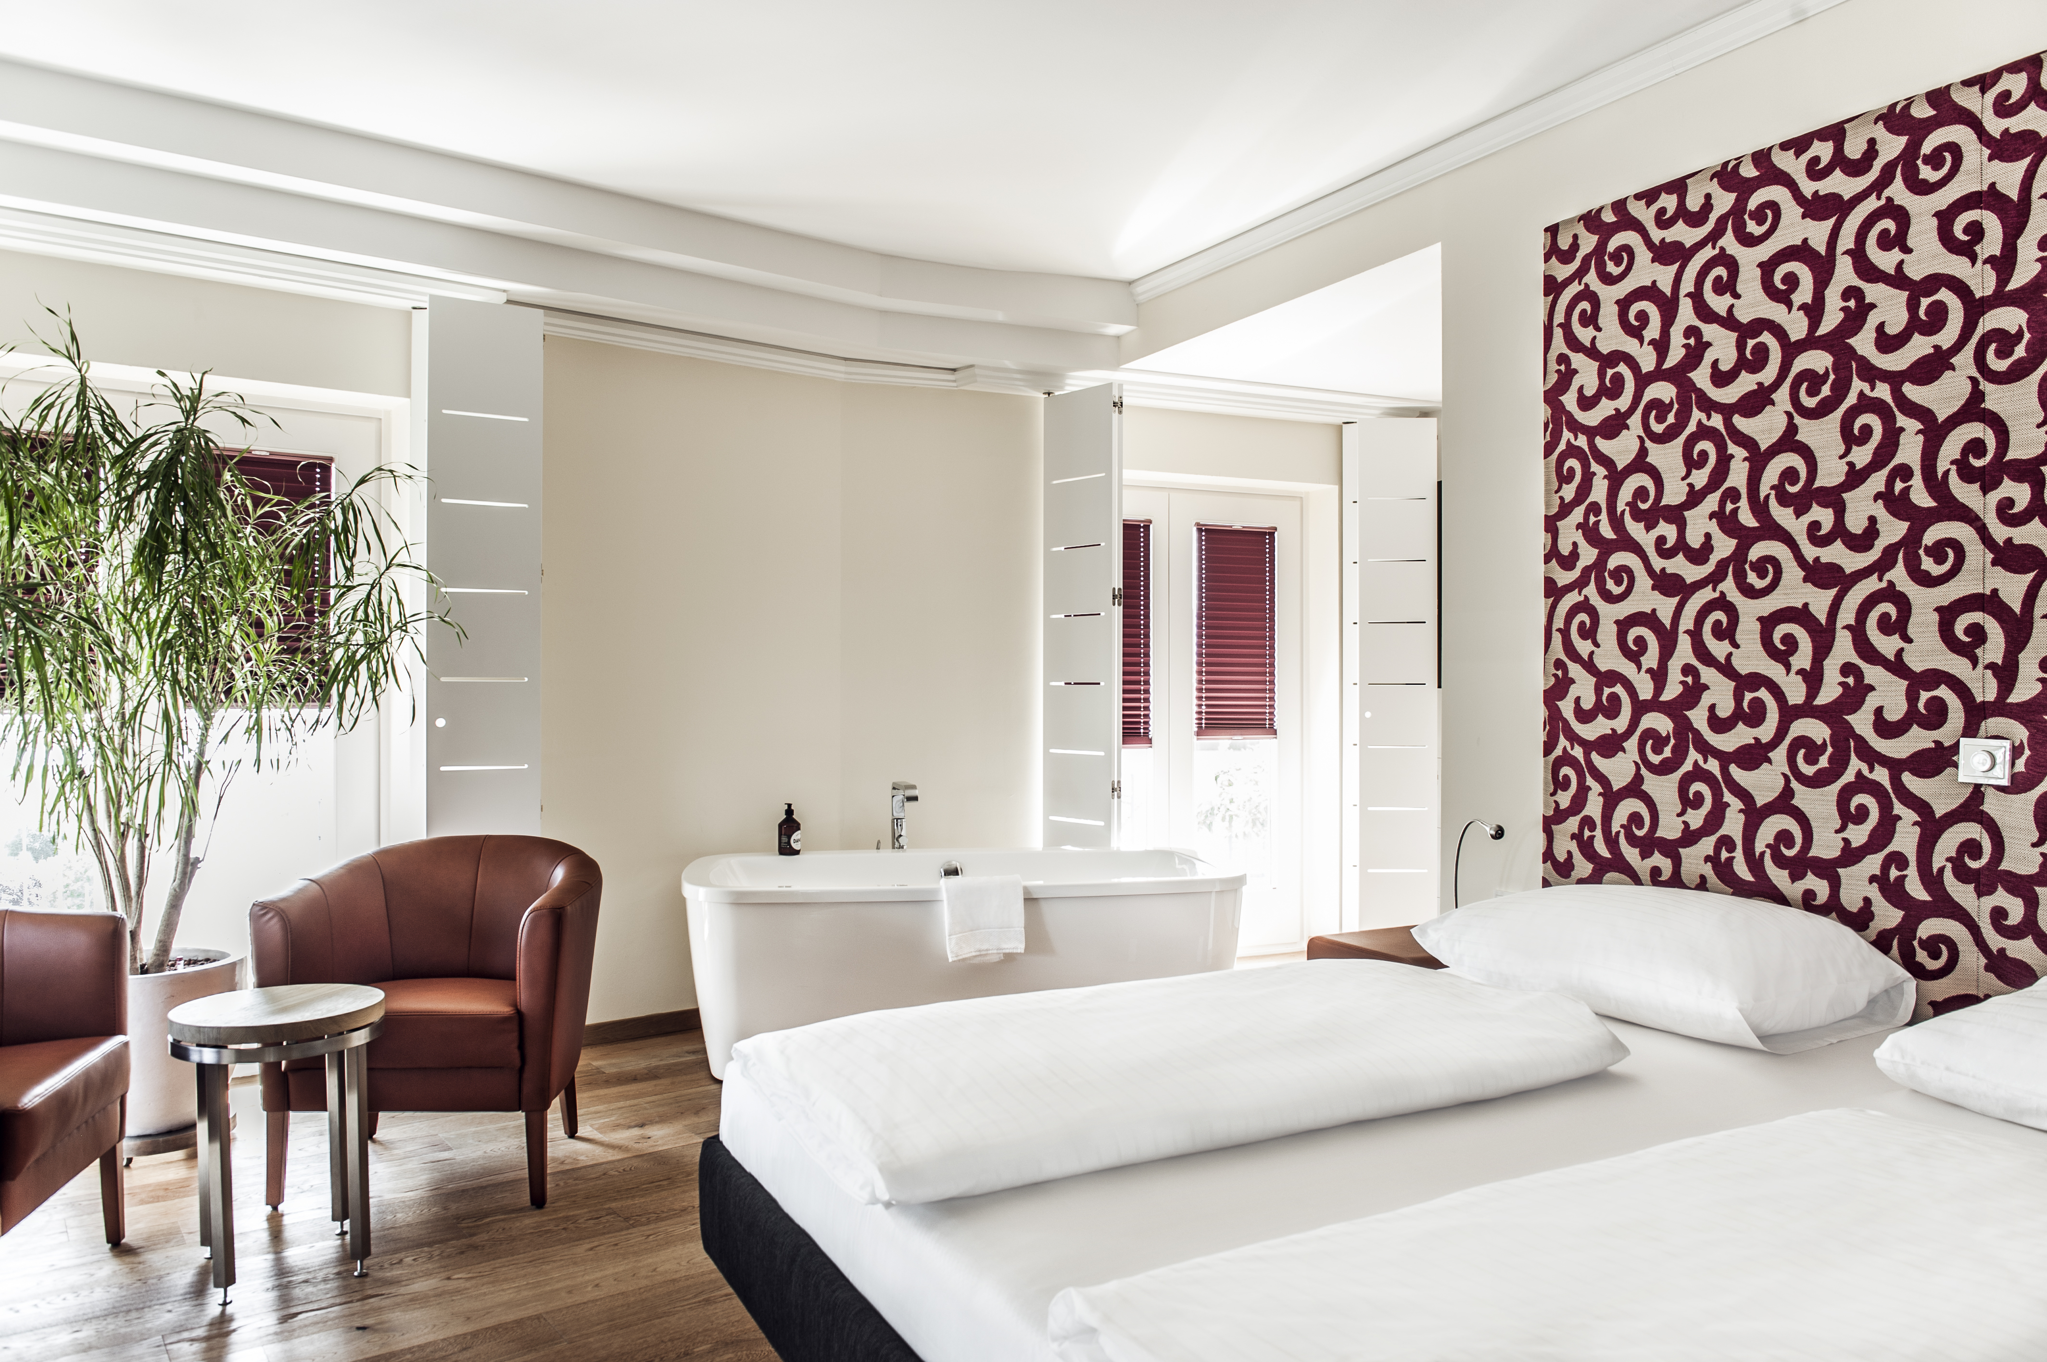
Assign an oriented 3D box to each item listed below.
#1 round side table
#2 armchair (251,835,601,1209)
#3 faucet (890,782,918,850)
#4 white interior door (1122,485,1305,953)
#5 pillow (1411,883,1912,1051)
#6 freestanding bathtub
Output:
[{"bbox_3d":[-1.451,0.893,2.674,0.374,0.513,0.374,0,0,-34],"label":"round side table"},{"bbox_3d":[-1.340,0.768,3.232,0.684,0.765,0.610,0,0,-3],"label":"armchair"},{"bbox_3d":[-0.403,0.462,4.646,0.055,0.236,0.160,0,0,-22],"label":"faucet"},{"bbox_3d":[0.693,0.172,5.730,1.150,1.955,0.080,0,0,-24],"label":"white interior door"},{"bbox_3d":[1.272,0.548,2.785,0.500,0.190,0.790,0,0,-29],"label":"pillow"},{"bbox_3d":[-0.180,0.868,4.307,1.714,0.564,0.830,0,0,-7],"label":"freestanding bathtub"}]

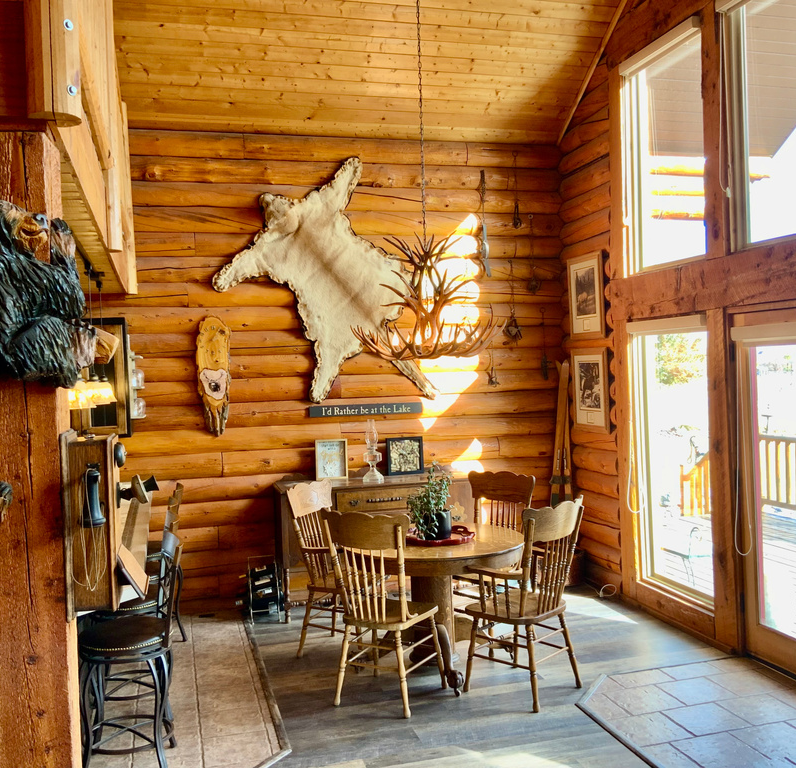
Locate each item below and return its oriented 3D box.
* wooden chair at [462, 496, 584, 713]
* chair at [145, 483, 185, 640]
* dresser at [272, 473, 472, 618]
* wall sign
[{"bbox_3d":[0.701,1.179,4.810,0.550,1.070,0.530,-1,1,45],"label":"wooden chair"},{"bbox_3d":[-1.708,1.227,5.735,0.510,1.060,0.450,-2,1,-22],"label":"chair"},{"bbox_3d":[-0.171,1.207,6.702,1.520,1.020,0.550,-2,1,-15],"label":"dresser"},{"bbox_3d":[-0.242,0.206,6.777,0.912,0.092,0.025,-2,1,-15],"label":"wall sign"}]

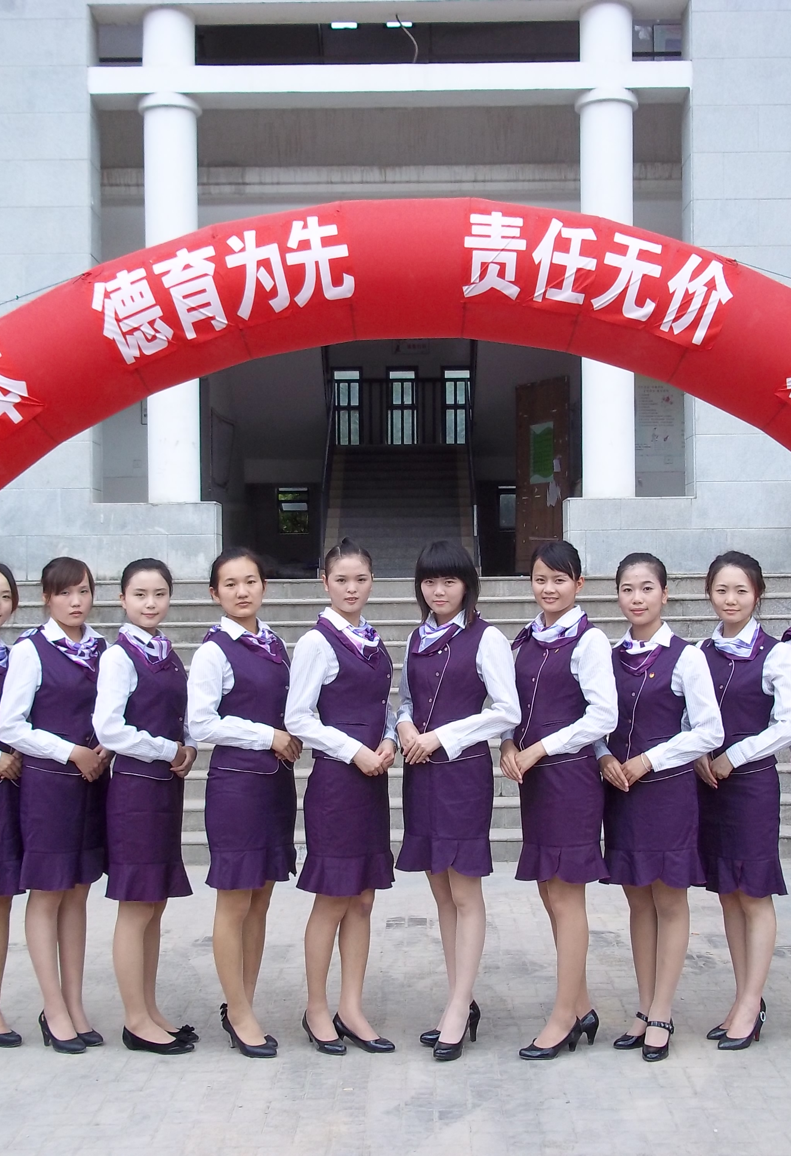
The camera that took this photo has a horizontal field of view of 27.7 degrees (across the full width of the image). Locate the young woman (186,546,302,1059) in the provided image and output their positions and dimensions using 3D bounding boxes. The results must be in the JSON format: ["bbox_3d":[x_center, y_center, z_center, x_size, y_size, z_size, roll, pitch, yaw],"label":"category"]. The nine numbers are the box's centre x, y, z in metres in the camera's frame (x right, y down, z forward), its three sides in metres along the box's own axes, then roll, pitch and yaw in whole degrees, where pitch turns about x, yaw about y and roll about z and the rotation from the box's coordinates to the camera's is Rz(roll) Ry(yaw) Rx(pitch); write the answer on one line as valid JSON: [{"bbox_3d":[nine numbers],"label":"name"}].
[{"bbox_3d":[-0.504,0.733,5.300,0.330,1.668,0.450,-1,0,44],"label":"young woman"}]

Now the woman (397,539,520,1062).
[{"bbox_3d":[0.201,0.716,5.290,0.450,1.687,0.330,-1,0,35],"label":"woman"}]

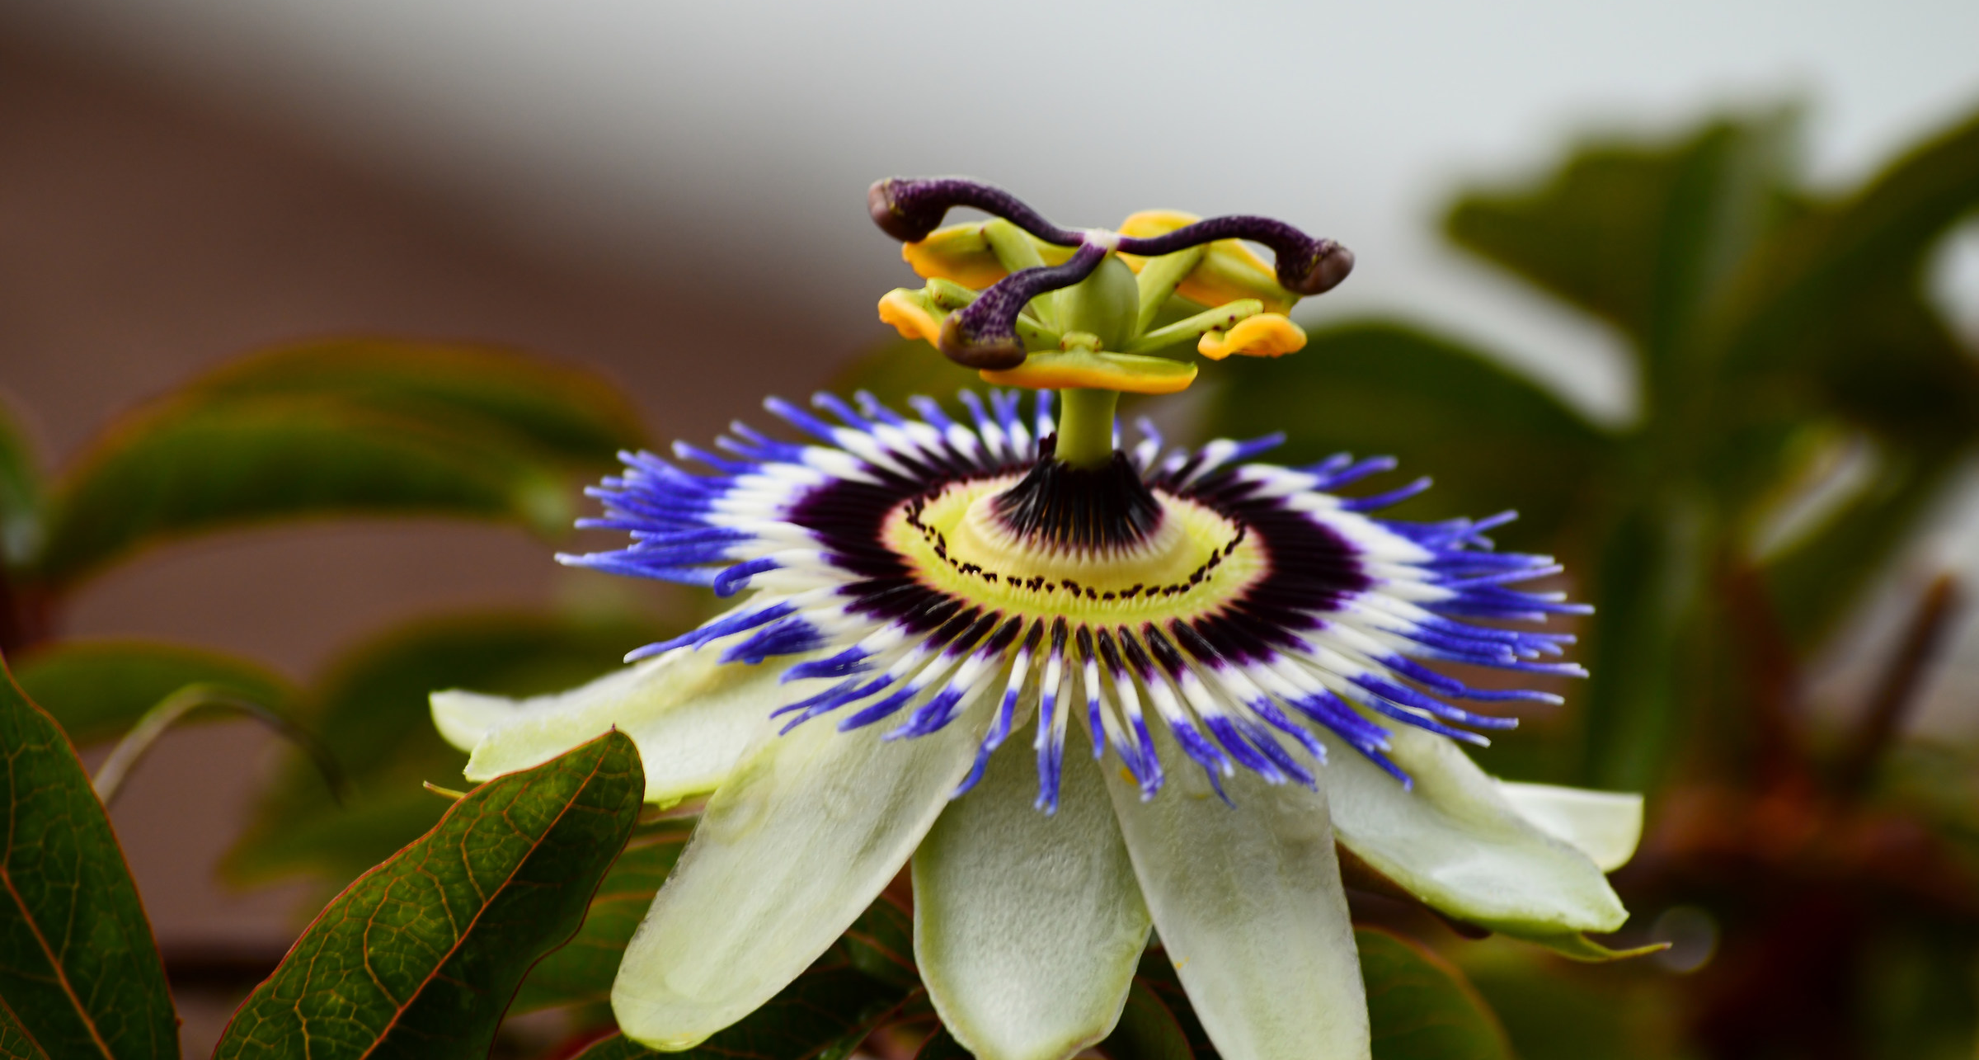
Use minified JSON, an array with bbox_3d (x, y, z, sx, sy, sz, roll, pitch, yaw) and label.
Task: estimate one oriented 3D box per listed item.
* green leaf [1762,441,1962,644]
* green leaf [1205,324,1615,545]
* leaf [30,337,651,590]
[{"bbox_3d":[0.068,0.001,1.220,0.018,0.007,0.009,-40,39,-4],"label":"green leaf"},{"bbox_3d":[0.032,-0.007,1.180,0.029,0.009,0.017,-3,34,0],"label":"green leaf"},{"bbox_3d":[-0.049,-0.005,1.190,0.046,0.011,0.018,-7,30,0],"label":"leaf"}]

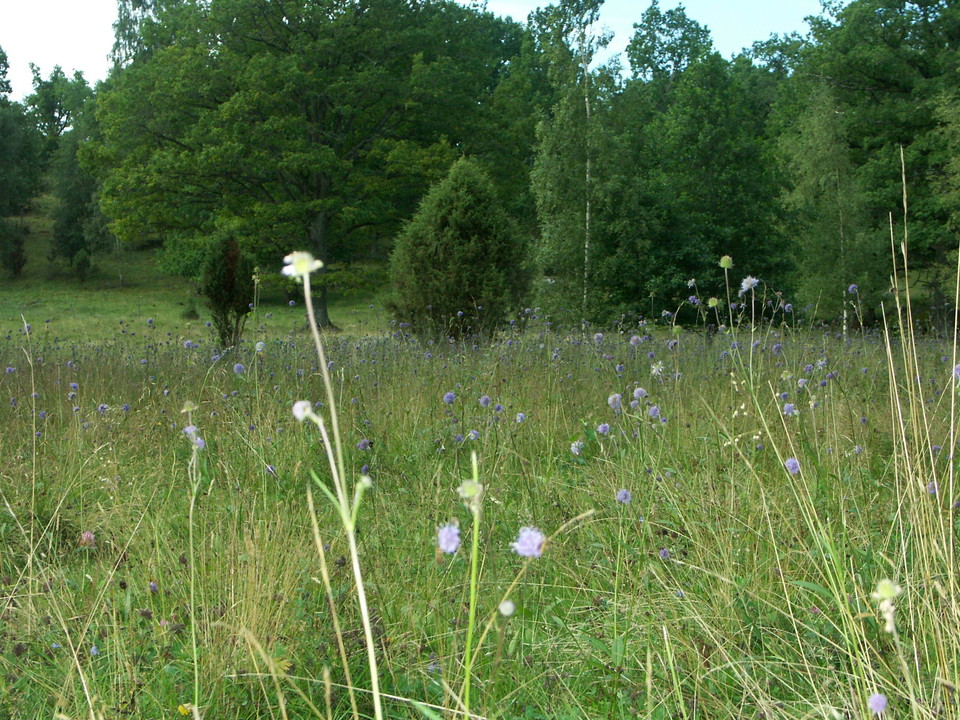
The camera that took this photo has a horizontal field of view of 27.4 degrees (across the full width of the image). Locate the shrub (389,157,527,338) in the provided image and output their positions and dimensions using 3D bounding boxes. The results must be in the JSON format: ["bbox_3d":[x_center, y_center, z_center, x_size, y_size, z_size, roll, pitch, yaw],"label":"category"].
[{"bbox_3d":[-0.270,-1.400,25.500,1.850,2.450,1.800,0,2,0],"label":"shrub"}]

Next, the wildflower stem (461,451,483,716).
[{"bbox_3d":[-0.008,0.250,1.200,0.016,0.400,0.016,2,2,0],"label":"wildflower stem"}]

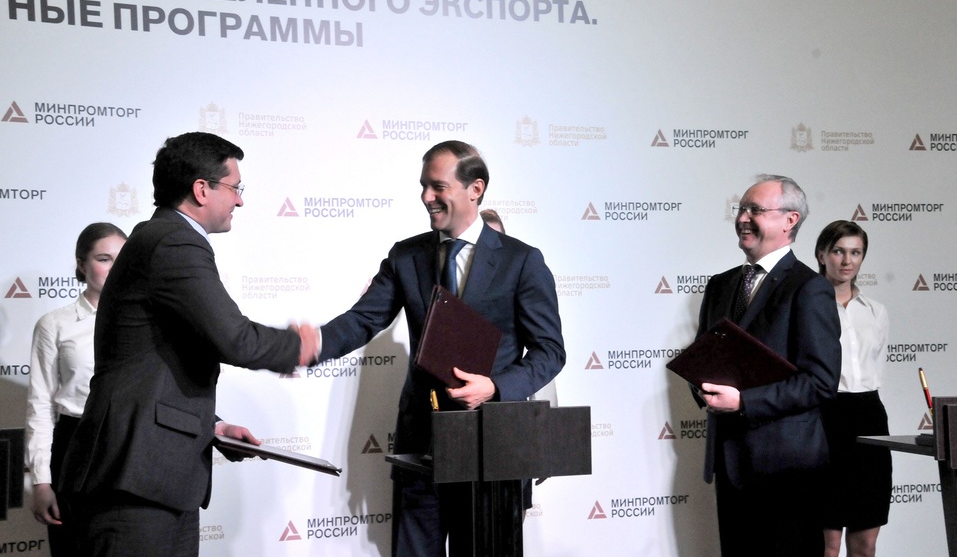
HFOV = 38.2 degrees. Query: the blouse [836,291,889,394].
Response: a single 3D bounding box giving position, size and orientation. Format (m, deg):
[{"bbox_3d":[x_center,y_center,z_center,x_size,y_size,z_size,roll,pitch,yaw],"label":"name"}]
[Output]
[{"bbox_3d":[1.355,0.245,5.120,0.440,0.430,0.270,-1,-3,-5],"label":"blouse"}]

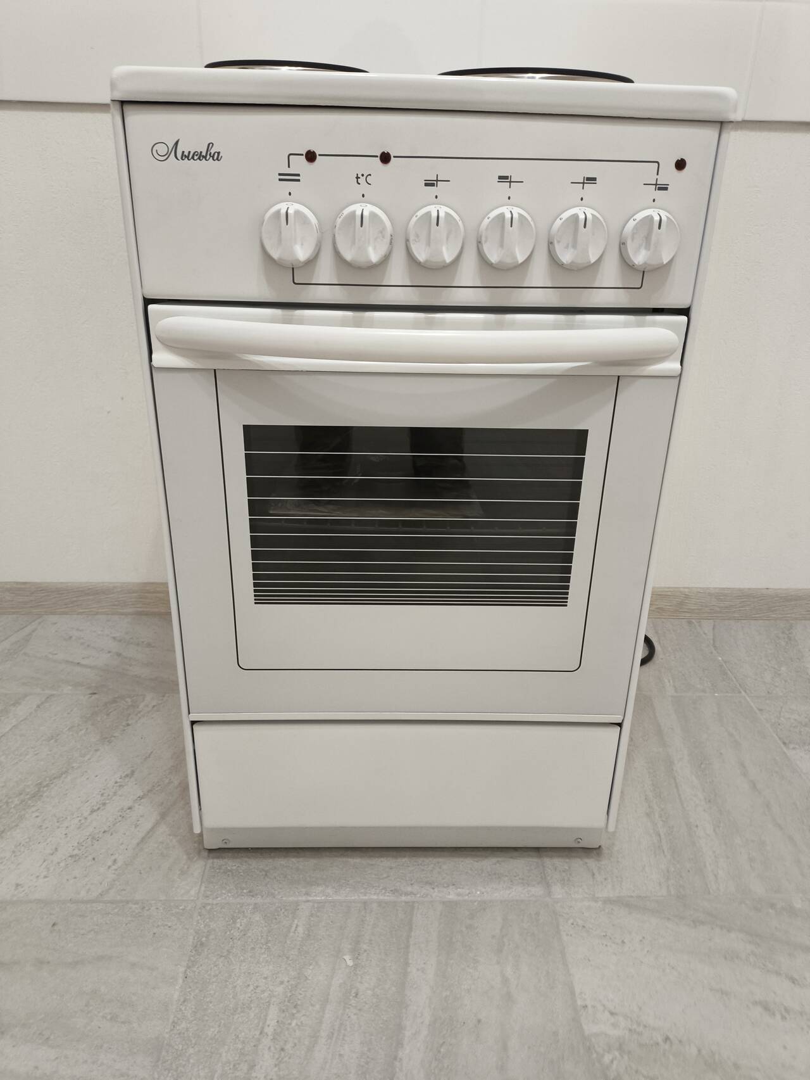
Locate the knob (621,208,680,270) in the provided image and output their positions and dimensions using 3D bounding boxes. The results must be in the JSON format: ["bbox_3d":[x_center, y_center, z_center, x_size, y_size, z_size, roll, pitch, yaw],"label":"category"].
[{"bbox_3d":[0.208,-0.251,0.654,0.050,0.050,0.023,1,24,-2],"label":"knob"}]

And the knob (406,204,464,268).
[{"bbox_3d":[0.026,-0.251,0.649,0.050,0.050,0.023,1,24,-2],"label":"knob"}]

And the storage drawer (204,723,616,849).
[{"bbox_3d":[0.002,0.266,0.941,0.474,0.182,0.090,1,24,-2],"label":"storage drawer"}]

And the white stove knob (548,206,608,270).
[{"bbox_3d":[0.147,-0.251,0.652,0.050,0.050,0.023,1,24,-2],"label":"white stove knob"}]

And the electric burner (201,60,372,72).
[{"bbox_3d":[-0.105,-0.406,0.699,0.149,0.018,0.149,1,24,-2],"label":"electric burner"}]

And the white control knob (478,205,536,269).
[{"bbox_3d":[0.086,-0.251,0.650,0.050,0.050,0.023,1,24,-2],"label":"white control knob"}]

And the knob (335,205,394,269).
[{"bbox_3d":[-0.035,-0.252,0.647,0.050,0.050,0.023,1,24,-2],"label":"knob"}]

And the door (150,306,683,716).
[{"bbox_3d":[0.010,0.004,0.764,0.479,0.438,0.077,1,24,-2],"label":"door"}]

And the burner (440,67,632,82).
[{"bbox_3d":[0.107,-0.403,0.706,0.185,0.018,0.185,1,24,-2],"label":"burner"}]

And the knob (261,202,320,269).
[{"bbox_3d":[-0.095,-0.252,0.645,0.050,0.050,0.023,1,24,-2],"label":"knob"}]

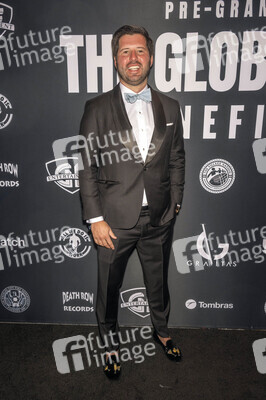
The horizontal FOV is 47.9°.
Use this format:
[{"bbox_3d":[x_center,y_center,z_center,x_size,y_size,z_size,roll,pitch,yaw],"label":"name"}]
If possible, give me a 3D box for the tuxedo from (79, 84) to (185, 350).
[{"bbox_3d":[-0.008,0.148,1.645,0.540,1.460,0.310,-3,11,-15],"label":"tuxedo"}]

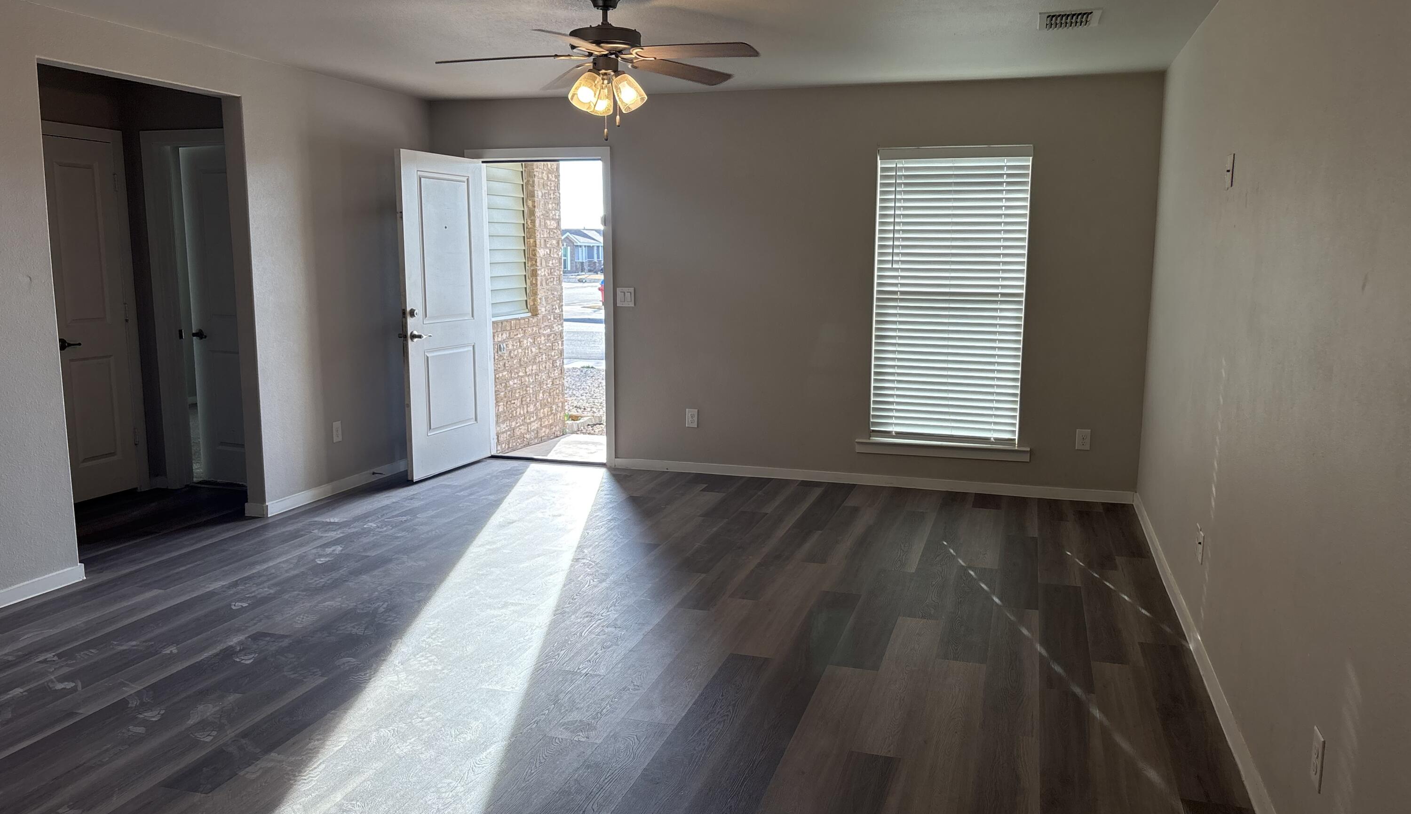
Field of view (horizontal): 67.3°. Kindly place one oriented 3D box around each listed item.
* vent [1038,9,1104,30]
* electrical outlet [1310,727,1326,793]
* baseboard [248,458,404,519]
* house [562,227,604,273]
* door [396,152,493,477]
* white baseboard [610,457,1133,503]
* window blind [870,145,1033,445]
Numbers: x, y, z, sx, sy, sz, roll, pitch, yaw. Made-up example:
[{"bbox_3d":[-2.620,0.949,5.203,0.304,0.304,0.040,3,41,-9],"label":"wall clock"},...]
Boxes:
[{"bbox_3d":[1.560,-1.652,4.545,0.250,0.020,0.360,3,9,17],"label":"vent"},{"bbox_3d":[1.318,0.761,2.282,0.012,0.122,0.076,3,9,17],"label":"electrical outlet"},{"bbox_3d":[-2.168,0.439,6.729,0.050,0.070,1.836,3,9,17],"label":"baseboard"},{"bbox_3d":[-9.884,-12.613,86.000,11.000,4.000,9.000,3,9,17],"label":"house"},{"bbox_3d":[-1.690,-0.598,6.924,0.050,2.030,0.914,3,9,19],"label":"door"},{"bbox_3d":[0.955,0.460,6.721,3.312,0.068,0.025,3,9,17],"label":"white baseboard"},{"bbox_3d":[1.470,-0.656,6.409,0.890,1.790,0.065,3,9,17],"label":"window blind"}]

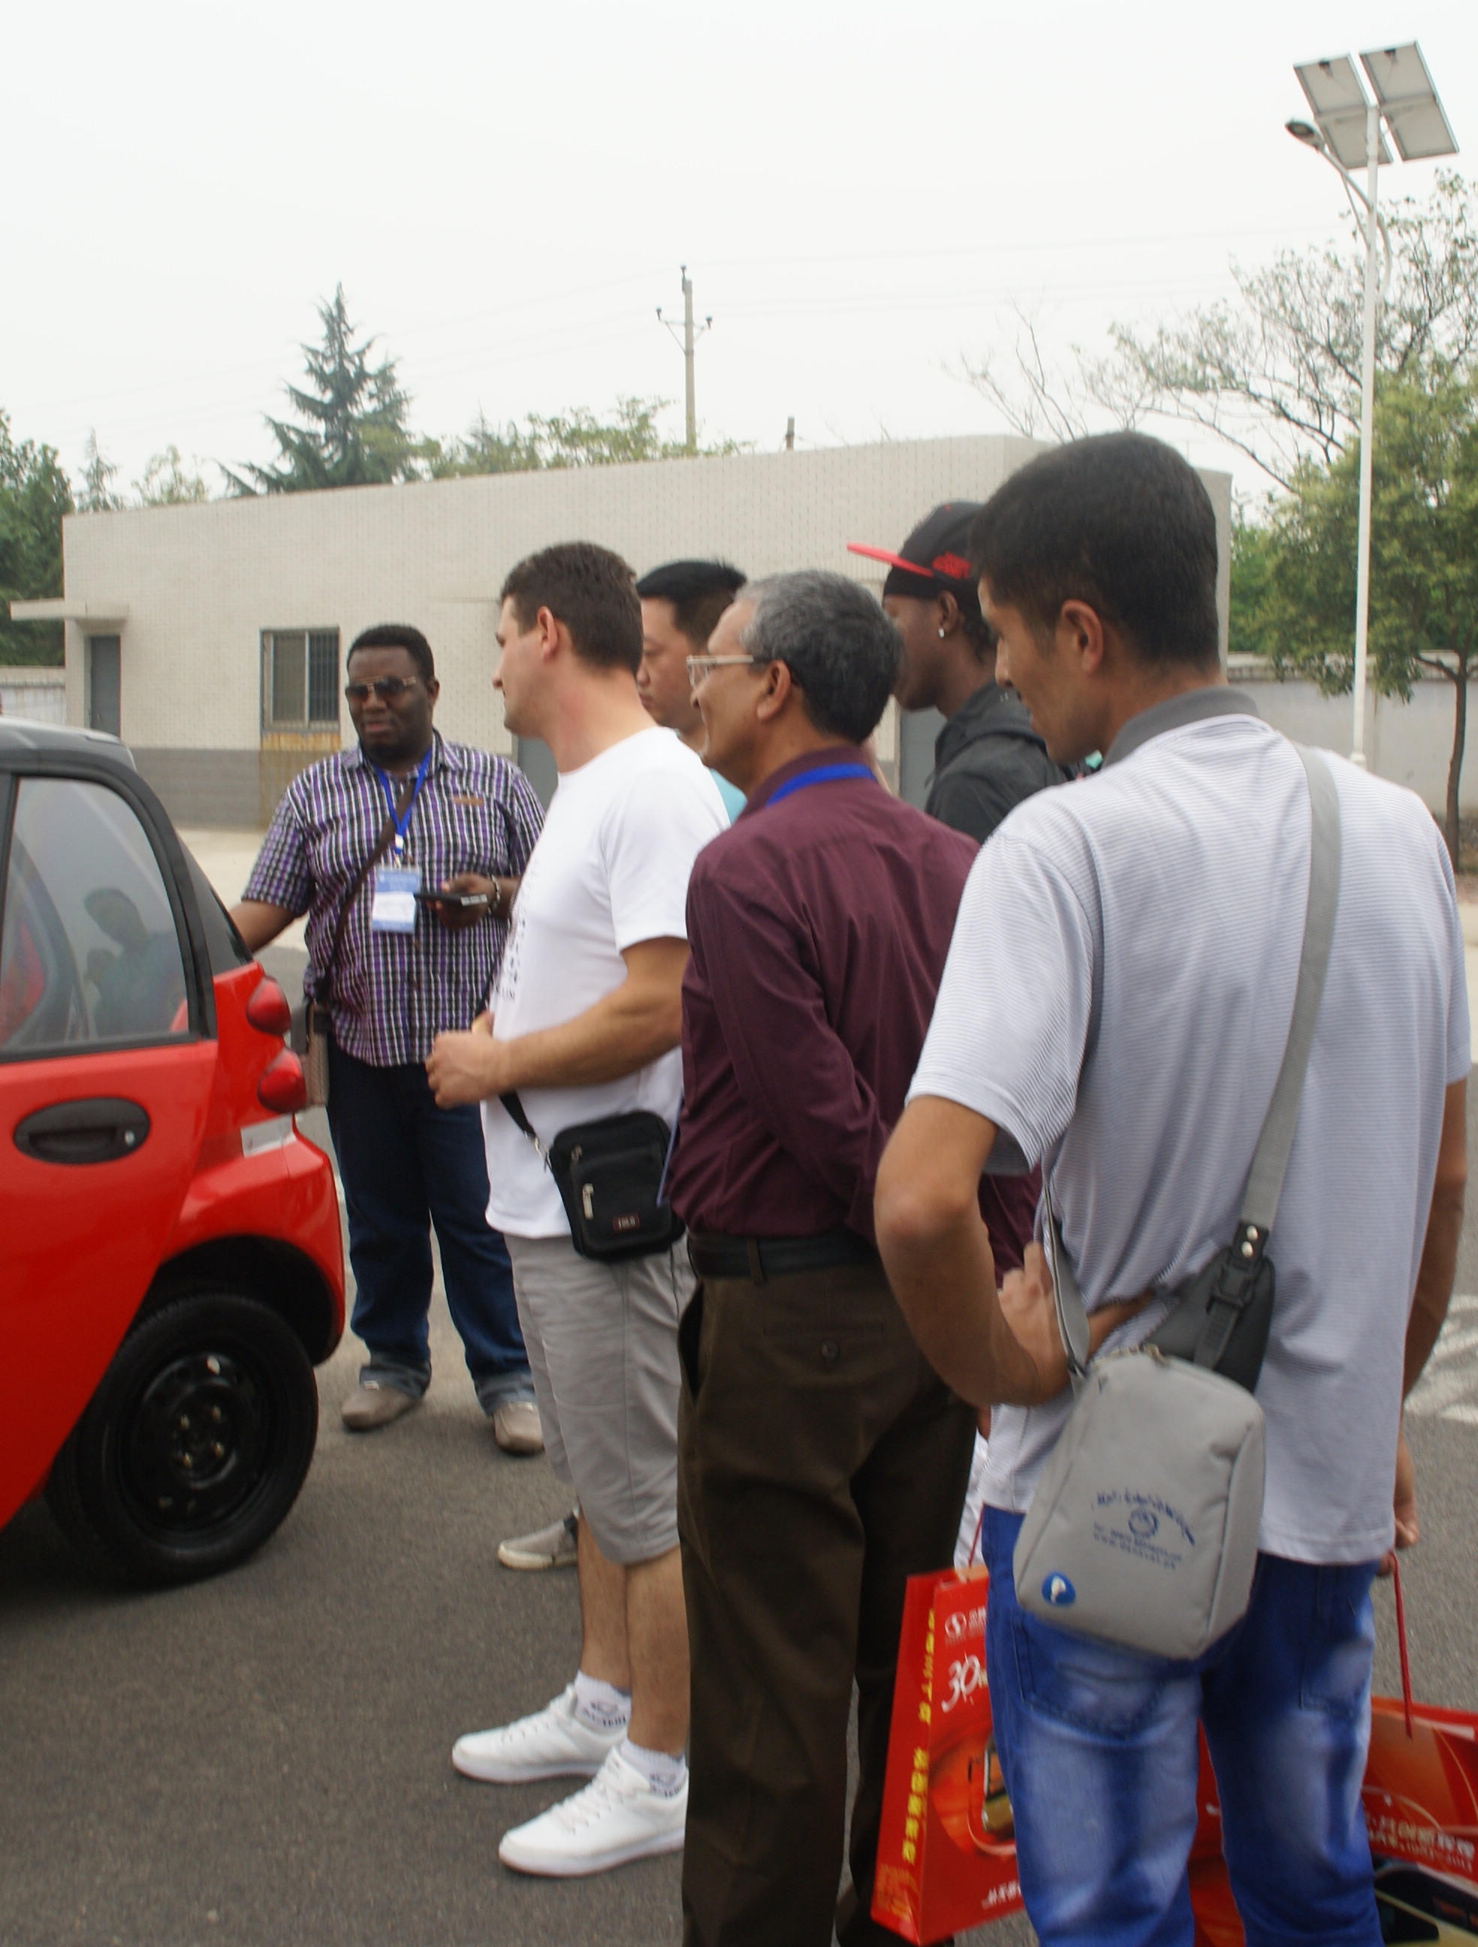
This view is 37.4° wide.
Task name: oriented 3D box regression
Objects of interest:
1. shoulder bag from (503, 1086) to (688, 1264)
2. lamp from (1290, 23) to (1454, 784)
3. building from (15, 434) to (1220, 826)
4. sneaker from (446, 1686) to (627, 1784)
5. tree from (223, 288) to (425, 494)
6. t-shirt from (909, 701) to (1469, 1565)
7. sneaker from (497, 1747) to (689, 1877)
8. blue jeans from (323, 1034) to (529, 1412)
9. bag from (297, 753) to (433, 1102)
[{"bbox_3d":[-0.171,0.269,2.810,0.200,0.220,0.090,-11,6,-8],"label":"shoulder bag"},{"bbox_3d":[5.023,-4.190,18.521,1.150,7.150,2.250,5,8,38],"label":"lamp"},{"bbox_3d":[-2.102,-4.089,29.148,16.072,4.430,5.790,5,8,38],"label":"building"},{"bbox_3d":[-0.279,1.074,3.093,0.285,0.120,0.105,-1,7,-10],"label":"sneaker"},{"bbox_3d":[-8.931,-9.552,48.615,5.500,11.200,5.500,0,6,0],"label":"tree"},{"bbox_3d":[0.413,0.137,2.000,0.500,0.770,0.310,-2,7,-18],"label":"t-shirt"},{"bbox_3d":[-0.187,1.099,2.873,0.285,0.120,0.105,-3,7,-25],"label":"sneaker"},{"bbox_3d":[-0.667,0.512,4.696,0.470,0.900,0.300,0,6,0],"label":"blue jeans"},{"bbox_3d":[-0.813,-0.084,4.720,0.300,0.780,0.260,2,7,11],"label":"bag"}]

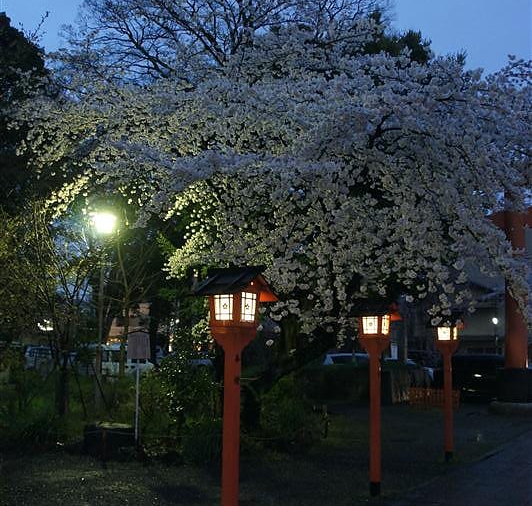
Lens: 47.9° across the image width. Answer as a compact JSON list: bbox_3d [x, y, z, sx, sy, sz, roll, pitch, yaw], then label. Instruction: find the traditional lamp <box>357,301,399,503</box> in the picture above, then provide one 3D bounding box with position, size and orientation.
[{"bbox_3d":[1.261,1.662,7.077,0.500,2.260,0.450,-7,-12,34],"label":"traditional lamp"}]

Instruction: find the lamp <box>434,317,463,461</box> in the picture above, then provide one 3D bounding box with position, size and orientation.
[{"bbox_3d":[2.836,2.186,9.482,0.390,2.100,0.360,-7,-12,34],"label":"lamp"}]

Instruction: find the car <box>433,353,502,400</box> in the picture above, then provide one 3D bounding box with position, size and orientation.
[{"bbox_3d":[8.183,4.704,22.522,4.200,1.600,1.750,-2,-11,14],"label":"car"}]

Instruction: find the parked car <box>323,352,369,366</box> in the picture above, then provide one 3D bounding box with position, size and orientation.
[{"bbox_3d":[4.280,4.715,23.537,4.400,1.520,1.720,-4,-11,23],"label":"parked car"}]

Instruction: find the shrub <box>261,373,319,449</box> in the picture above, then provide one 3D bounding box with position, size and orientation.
[{"bbox_3d":[0.447,2.785,10.980,1.150,1.350,1.150,0,-10,0],"label":"shrub"}]

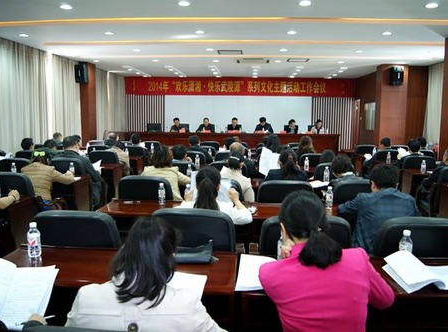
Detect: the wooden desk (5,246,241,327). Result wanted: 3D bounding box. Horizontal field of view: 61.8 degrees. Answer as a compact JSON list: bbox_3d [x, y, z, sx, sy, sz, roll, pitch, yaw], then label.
[{"bbox_3d":[-0.560,0.866,1.915,1.240,0.750,0.480,1,7,4],"label":"wooden desk"}]

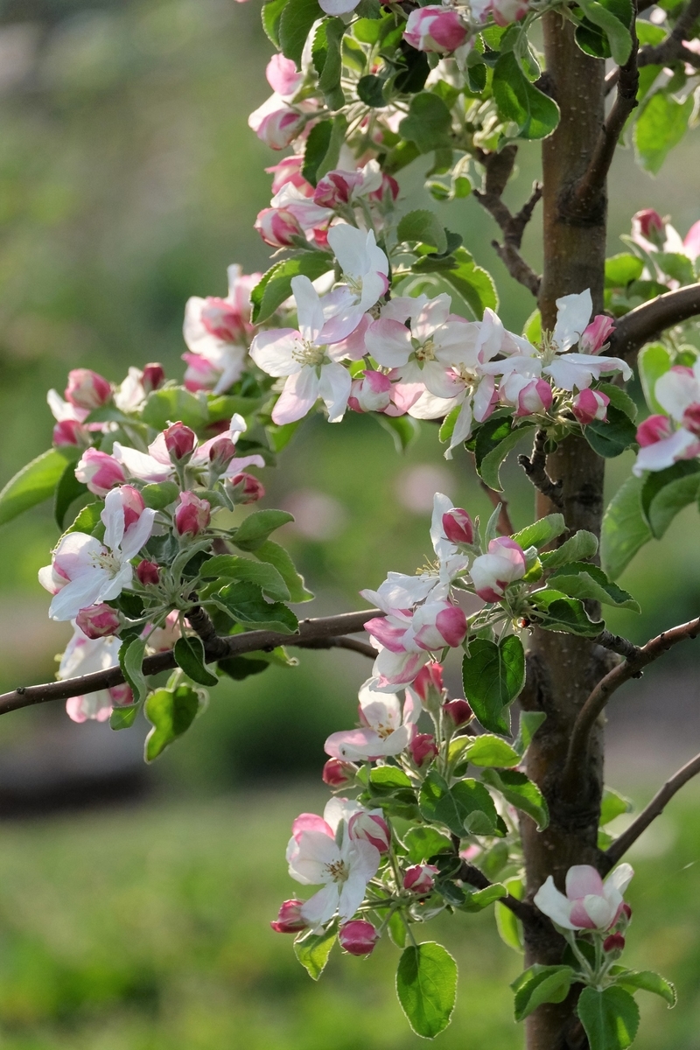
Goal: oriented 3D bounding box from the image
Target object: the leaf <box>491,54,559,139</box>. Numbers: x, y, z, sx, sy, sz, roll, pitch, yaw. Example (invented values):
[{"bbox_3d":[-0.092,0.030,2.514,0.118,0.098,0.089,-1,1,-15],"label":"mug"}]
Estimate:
[{"bbox_3d":[0.065,-0.160,2.350,0.024,0.033,0.012,-11,0,-6],"label":"leaf"}]

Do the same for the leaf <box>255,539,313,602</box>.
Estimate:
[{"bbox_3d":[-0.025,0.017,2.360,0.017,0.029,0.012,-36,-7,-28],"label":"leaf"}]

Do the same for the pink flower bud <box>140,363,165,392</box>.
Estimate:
[{"bbox_3d":[-0.076,-0.057,2.430,0.009,0.011,0.009,5,4,0],"label":"pink flower bud"}]

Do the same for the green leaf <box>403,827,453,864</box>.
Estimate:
[{"bbox_3d":[0.027,0.113,2.200,0.018,0.015,0.010,0,7,0],"label":"green leaf"}]

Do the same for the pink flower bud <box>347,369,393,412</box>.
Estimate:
[{"bbox_3d":[0.007,-0.046,2.190,0.015,0.013,0.013,-27,0,-24],"label":"pink flower bud"}]

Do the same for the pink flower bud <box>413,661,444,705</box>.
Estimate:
[{"bbox_3d":[0.026,0.053,2.115,0.011,0.015,0.011,5,0,0],"label":"pink flower bud"}]

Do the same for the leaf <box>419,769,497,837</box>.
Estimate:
[{"bbox_3d":[0.036,0.093,2.100,0.023,0.024,0.008,-22,-29,-12],"label":"leaf"}]

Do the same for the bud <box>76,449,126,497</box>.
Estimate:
[{"bbox_3d":[-0.083,-0.018,2.100,0.018,0.013,0.013,26,0,-14],"label":"bud"}]

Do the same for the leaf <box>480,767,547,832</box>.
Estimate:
[{"bbox_3d":[0.063,0.105,2.410,0.013,0.030,0.018,-44,-6,30],"label":"leaf"}]

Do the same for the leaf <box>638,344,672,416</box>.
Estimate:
[{"bbox_3d":[0.109,-0.051,2.240,0.014,0.027,0.008,1,7,9],"label":"leaf"}]

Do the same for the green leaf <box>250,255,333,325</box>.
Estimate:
[{"bbox_3d":[-0.020,-0.083,2.210,0.034,0.016,0.013,-35,9,-7],"label":"green leaf"}]

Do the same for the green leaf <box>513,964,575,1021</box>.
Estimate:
[{"bbox_3d":[0.073,0.175,2.360,0.026,0.013,0.016,-40,29,-15],"label":"green leaf"}]

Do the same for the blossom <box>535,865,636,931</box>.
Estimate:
[{"bbox_3d":[0.089,0.142,2.400,0.037,0.025,0.034,3,15,0],"label":"blossom"}]

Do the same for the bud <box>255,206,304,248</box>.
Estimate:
[{"bbox_3d":[-0.027,-0.111,2.350,0.018,0.014,0.014,15,0,-12],"label":"bud"}]

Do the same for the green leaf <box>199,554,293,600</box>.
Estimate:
[{"bbox_3d":[-0.035,0.017,2.080,0.032,0.007,0.016,16,35,6],"label":"green leaf"}]

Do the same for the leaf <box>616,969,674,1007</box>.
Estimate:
[{"bbox_3d":[0.111,0.174,2.370,0.024,0.011,0.017,16,15,5],"label":"leaf"}]

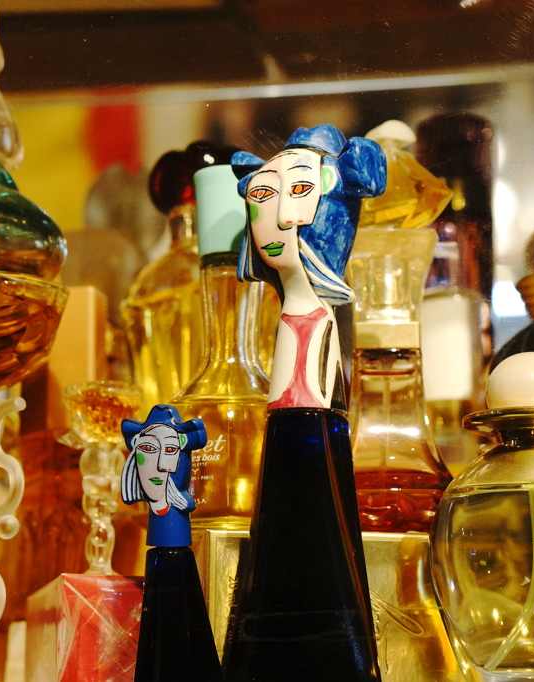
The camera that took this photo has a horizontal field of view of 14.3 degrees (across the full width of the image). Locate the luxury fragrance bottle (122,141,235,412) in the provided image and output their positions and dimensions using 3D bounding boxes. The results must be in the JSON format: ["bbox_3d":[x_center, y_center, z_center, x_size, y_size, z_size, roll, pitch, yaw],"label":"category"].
[{"bbox_3d":[-0.021,-0.005,0.685,0.051,0.123,0.044,0,-11,0],"label":"luxury fragrance bottle"}]

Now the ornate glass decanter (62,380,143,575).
[{"bbox_3d":[-0.048,0.041,0.620,0.024,0.060,0.023,0,-11,0],"label":"ornate glass decanter"}]

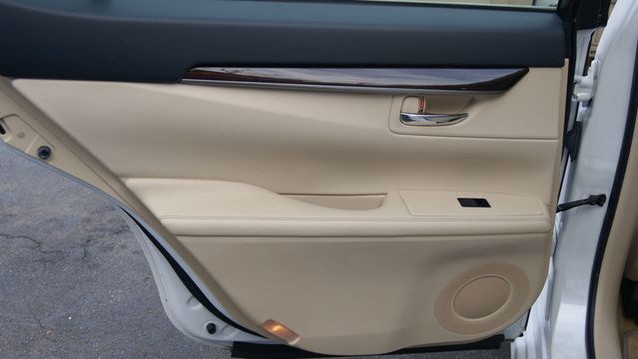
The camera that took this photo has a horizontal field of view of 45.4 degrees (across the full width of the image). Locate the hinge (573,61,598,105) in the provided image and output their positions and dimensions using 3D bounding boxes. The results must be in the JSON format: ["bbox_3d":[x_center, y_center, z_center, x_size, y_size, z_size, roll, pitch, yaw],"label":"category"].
[{"bbox_3d":[0.475,-0.173,1.360,0.034,0.070,0.038,0,19,-5],"label":"hinge"}]

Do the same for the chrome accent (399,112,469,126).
[{"bbox_3d":[0.191,-0.100,1.270,0.110,0.019,0.020,0,19,-5],"label":"chrome accent"}]

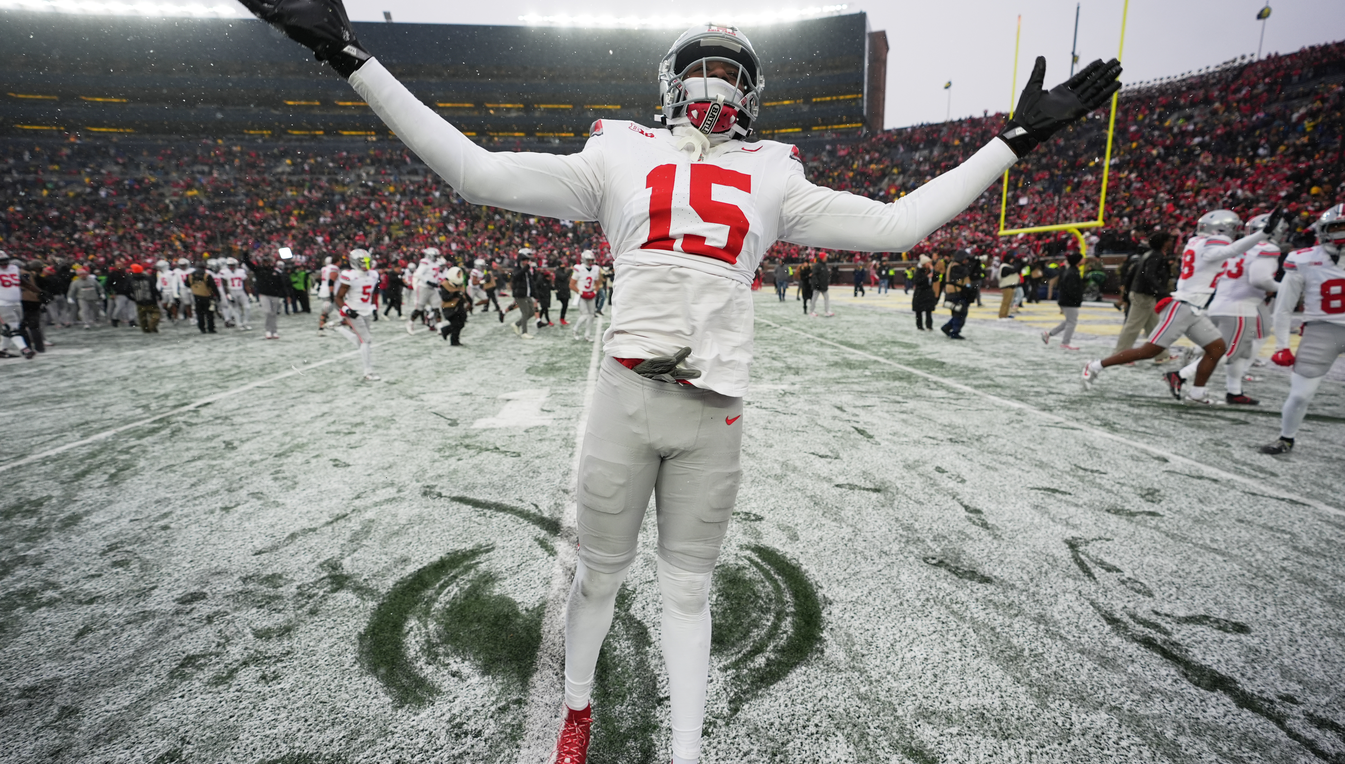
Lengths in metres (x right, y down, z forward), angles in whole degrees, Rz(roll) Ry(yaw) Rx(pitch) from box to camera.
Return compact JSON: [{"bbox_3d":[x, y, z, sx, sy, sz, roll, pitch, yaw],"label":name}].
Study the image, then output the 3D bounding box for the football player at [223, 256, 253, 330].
[{"bbox_3d":[-12.100,-2.466,16.625,0.760,1.950,0.500,-8,13,-35],"label":"football player"}]

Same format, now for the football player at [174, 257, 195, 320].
[{"bbox_3d":[-15.395,-2.849,18.882,0.700,1.950,0.500,-9,14,-38],"label":"football player"}]

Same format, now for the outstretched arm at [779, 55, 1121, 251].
[{"bbox_3d":[0.553,-0.452,1.265,0.710,0.300,0.190,-15,-6,23],"label":"outstretched arm"}]

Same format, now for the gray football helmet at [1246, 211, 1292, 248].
[{"bbox_3d":[6.130,-1.568,6.150,0.340,0.300,0.250,4,12,22],"label":"gray football helmet"}]

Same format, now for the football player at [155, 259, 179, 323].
[{"bbox_3d":[-16.490,-2.958,19.500,0.660,1.940,0.500,-3,11,-12],"label":"football player"}]

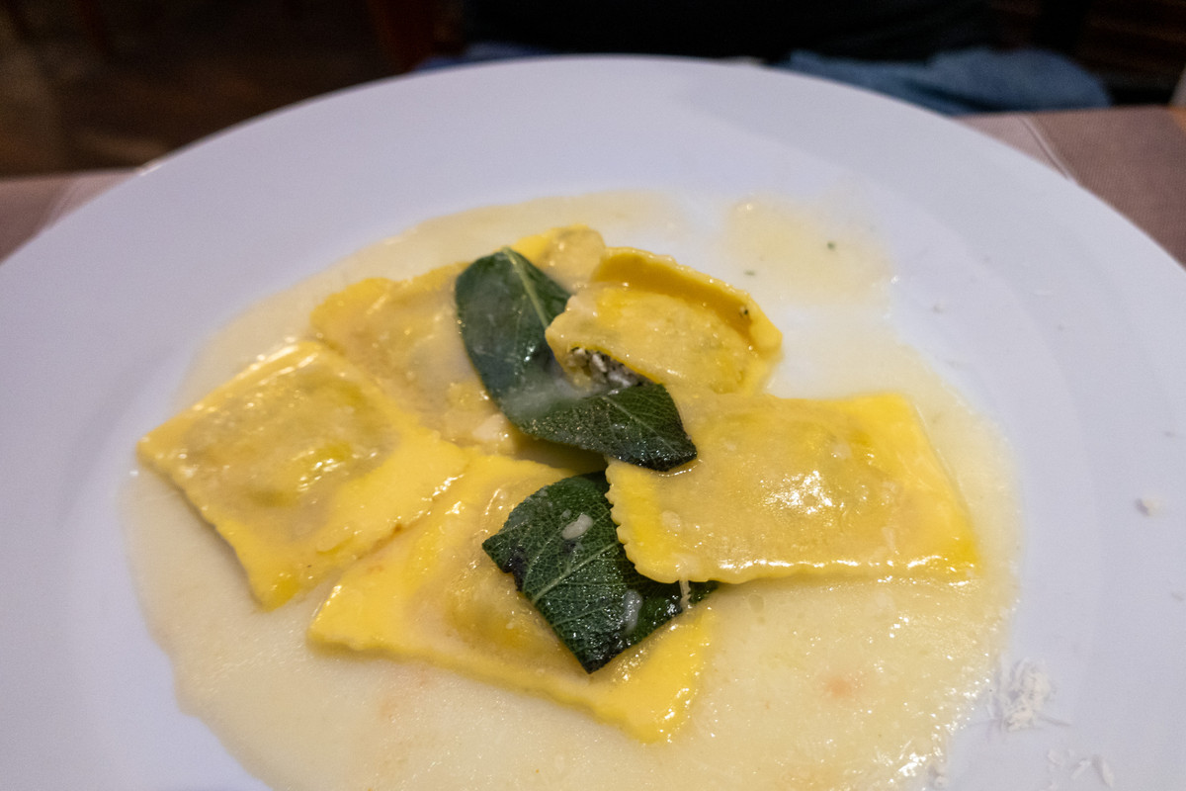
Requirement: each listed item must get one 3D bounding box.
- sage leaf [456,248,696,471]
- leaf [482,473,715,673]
[{"bbox_3d":[-0.009,-0.009,0.167,0.031,0.012,0.082,-25,49,-21],"label":"sage leaf"},{"bbox_3d":[0.005,0.024,0.135,0.038,0.010,0.030,-30,51,-25],"label":"leaf"}]

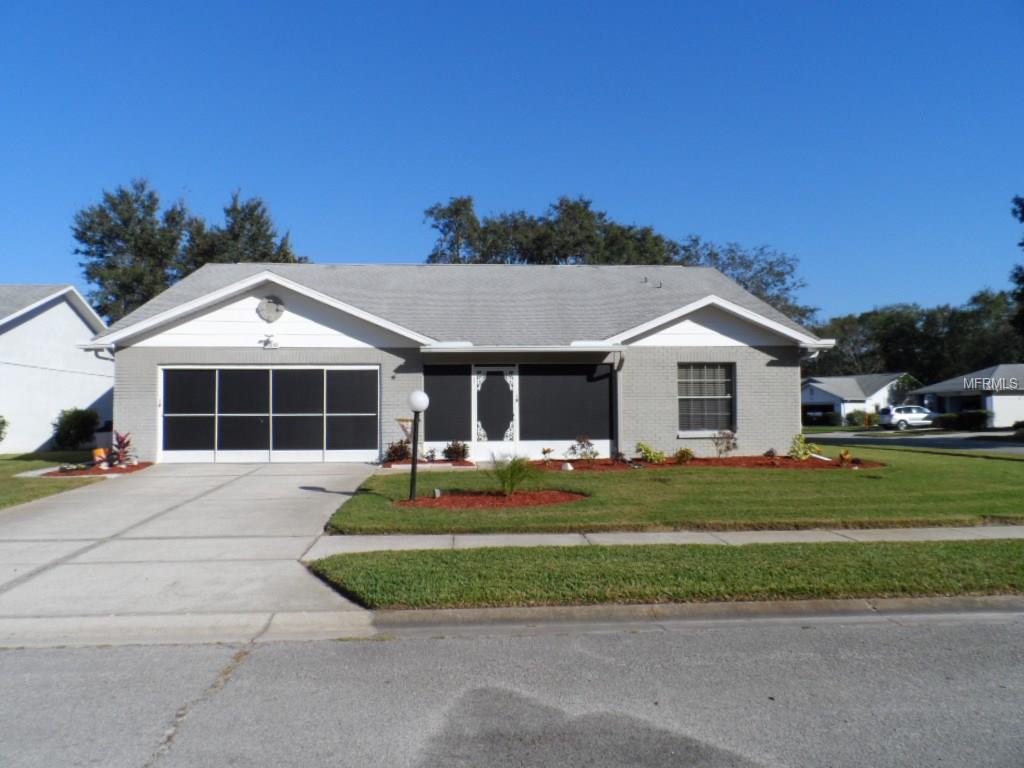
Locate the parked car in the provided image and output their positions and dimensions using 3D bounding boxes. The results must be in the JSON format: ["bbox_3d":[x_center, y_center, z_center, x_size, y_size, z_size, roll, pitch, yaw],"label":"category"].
[{"bbox_3d":[28.026,2.382,49.379,4.600,1.700,1.850,0,-2,-8],"label":"parked car"}]

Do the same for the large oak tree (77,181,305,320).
[{"bbox_3d":[-18.199,-4.525,39.811,12.850,14.110,11.500,0,-2,0],"label":"large oak tree"}]

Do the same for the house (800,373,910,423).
[{"bbox_3d":[31.497,1.347,69.719,13.500,5.000,13.200,1,-2,-27],"label":"house"}]

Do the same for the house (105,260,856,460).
[{"bbox_3d":[-1.275,-0.896,22.219,16.400,5.650,13.200,0,-2,-3],"label":"house"}]

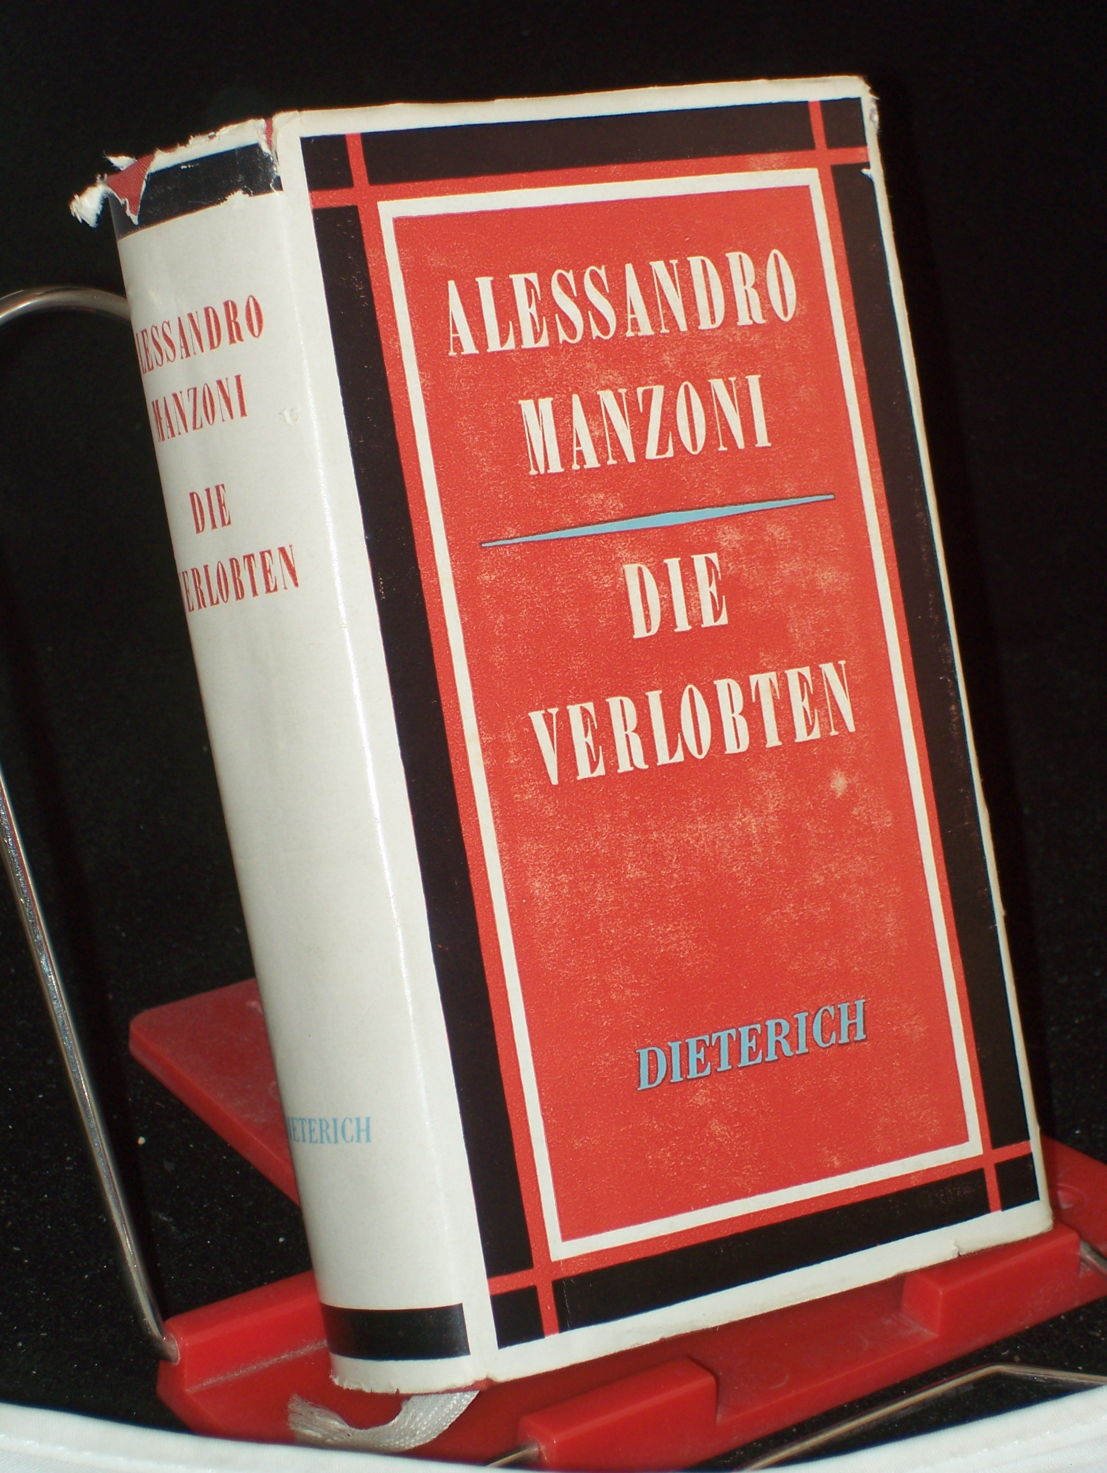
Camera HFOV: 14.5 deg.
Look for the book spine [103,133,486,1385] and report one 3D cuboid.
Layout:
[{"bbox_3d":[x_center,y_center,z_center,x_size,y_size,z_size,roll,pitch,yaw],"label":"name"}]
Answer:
[{"bbox_3d":[-0.036,0.004,0.620,0.016,0.178,0.042,-9,0,-35],"label":"book spine"}]

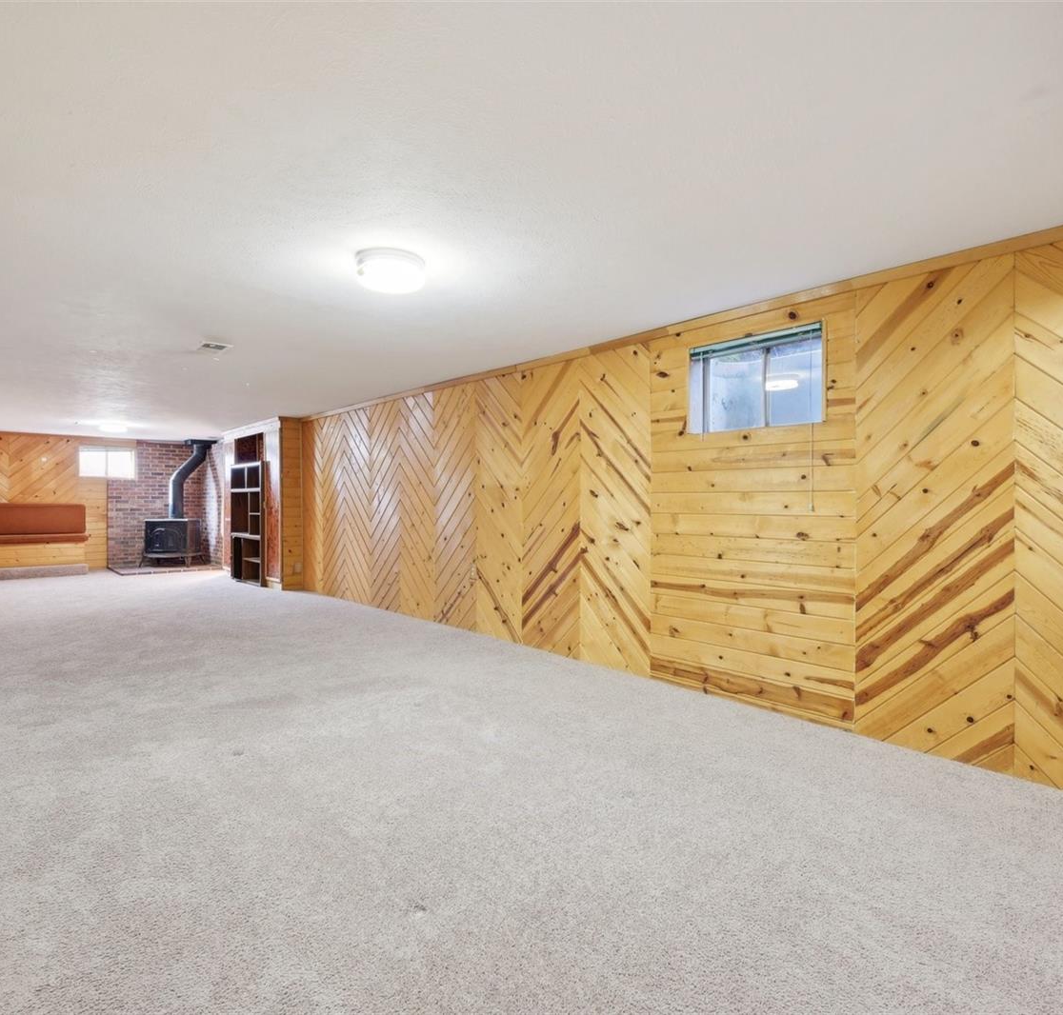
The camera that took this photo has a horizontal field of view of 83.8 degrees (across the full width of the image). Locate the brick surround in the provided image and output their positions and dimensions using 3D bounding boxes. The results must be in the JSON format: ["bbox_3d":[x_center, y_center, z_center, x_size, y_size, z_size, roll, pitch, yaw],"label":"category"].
[{"bbox_3d":[-6.183,-0.111,10.008,1.452,2.145,1.166,0,0,-43],"label":"brick surround"}]

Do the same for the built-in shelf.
[{"bbox_3d":[-3.796,0.037,8.240,0.968,2.003,0.340,1,0,44],"label":"built-in shelf"}]

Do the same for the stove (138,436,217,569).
[{"bbox_3d":[-5.896,-0.109,9.984,0.770,2.145,1.034,0,0,-4],"label":"stove"}]

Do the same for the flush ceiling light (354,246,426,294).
[{"bbox_3d":[-0.643,-1.083,2.727,0.316,0.085,0.316,0,0,0],"label":"flush ceiling light"}]

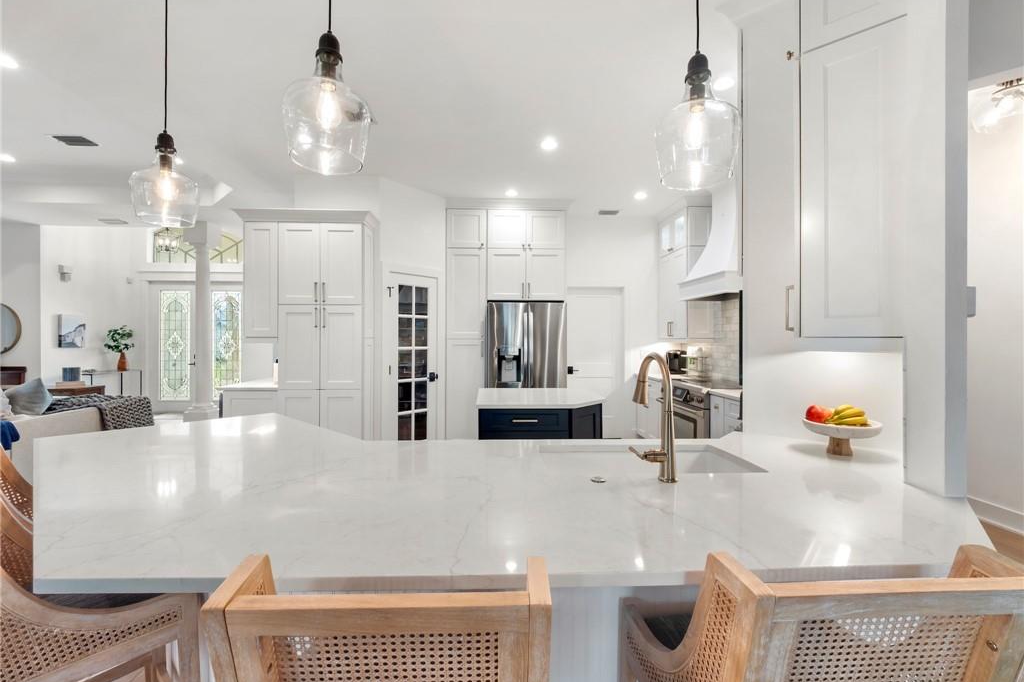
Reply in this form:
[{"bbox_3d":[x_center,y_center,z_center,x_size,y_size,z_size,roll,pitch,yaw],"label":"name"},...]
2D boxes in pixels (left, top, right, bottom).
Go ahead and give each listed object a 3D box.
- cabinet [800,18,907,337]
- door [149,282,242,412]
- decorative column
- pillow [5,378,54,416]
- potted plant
[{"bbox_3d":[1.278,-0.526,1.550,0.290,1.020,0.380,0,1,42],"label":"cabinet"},{"bbox_3d":[-5.690,0.126,7.580,1.850,2.380,0.090,0,0,-2],"label":"door"},{"bbox_3d":[-4.470,-0.186,6.020,0.340,3.020,0.340,0,0,-2],"label":"decorative column"},{"bbox_3d":[-4.140,0.490,3.580,0.400,0.400,0.160,2,-7,-18],"label":"pillow"},{"bbox_3d":[-6.760,0.129,7.150,0.440,0.790,0.420,0,0,-2],"label":"potted plant"}]

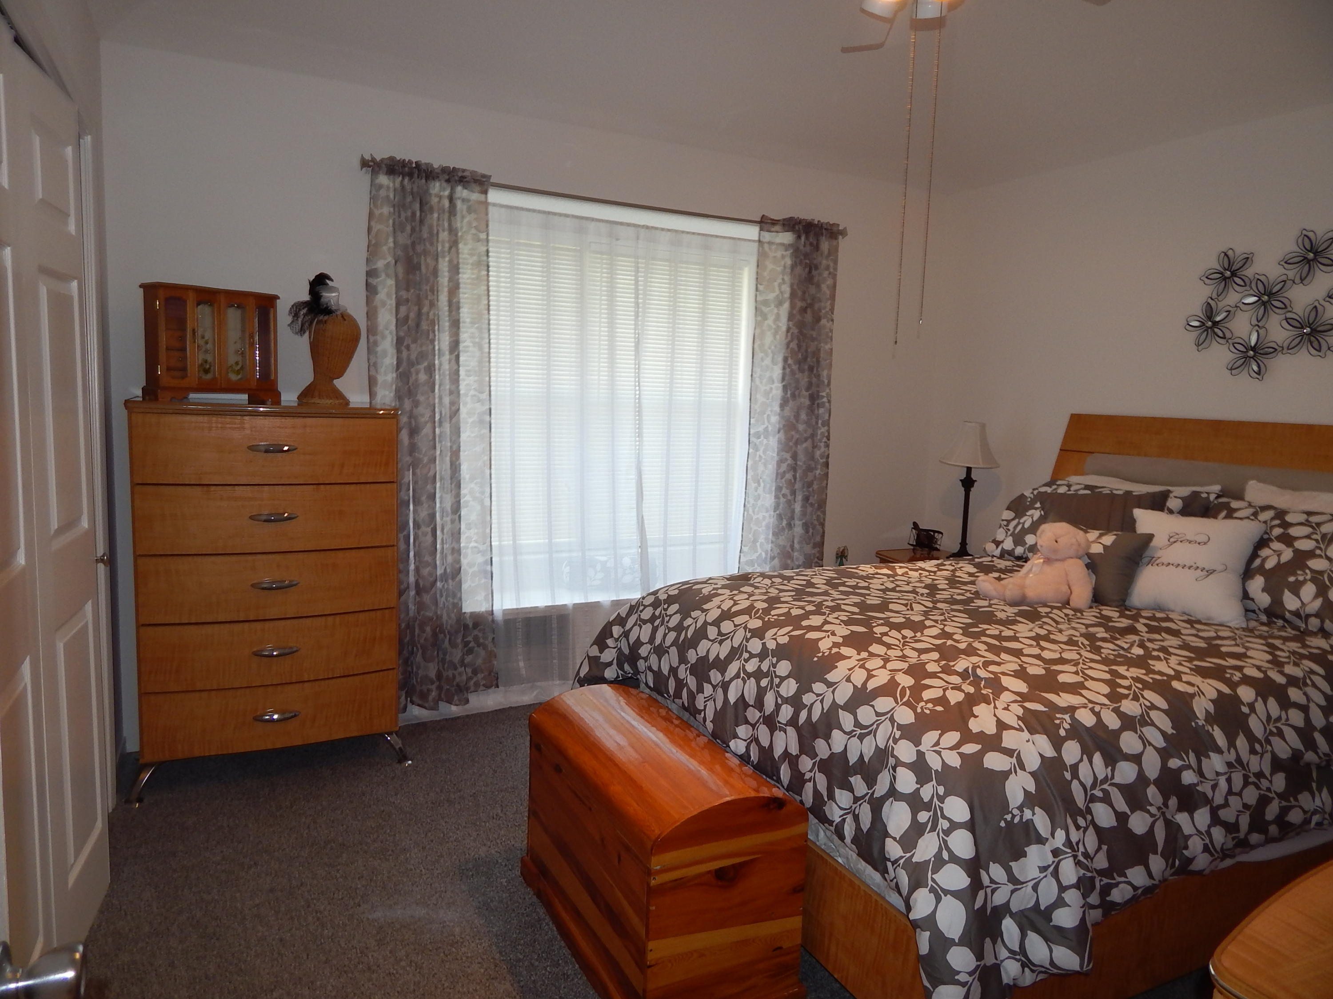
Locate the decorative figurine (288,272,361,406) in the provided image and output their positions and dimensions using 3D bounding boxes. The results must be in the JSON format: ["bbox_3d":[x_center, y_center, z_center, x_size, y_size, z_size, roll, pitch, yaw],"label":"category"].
[{"bbox_3d":[-1.190,-0.559,3.091,0.230,0.455,0.180,1,6,-7],"label":"decorative figurine"}]

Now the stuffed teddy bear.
[{"bbox_3d":[1.232,0.214,2.963,0.320,0.270,0.245,1,6,-6],"label":"stuffed teddy bear"}]

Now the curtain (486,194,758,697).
[{"bbox_3d":[-0.169,-0.167,3.908,1.380,2.110,0.070,-1,7,-27],"label":"curtain"}]

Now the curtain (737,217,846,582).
[{"bbox_3d":[0.586,-0.244,4.241,0.480,2.140,0.100,-1,7,-27],"label":"curtain"}]

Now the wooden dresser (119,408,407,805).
[{"bbox_3d":[-1.381,0.304,3.103,0.830,1.280,0.440,-1,7,-27],"label":"wooden dresser"}]

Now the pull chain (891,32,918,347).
[{"bbox_3d":[0.499,-0.653,1.853,0.020,0.660,0.020,-1,7,-27],"label":"pull chain"}]

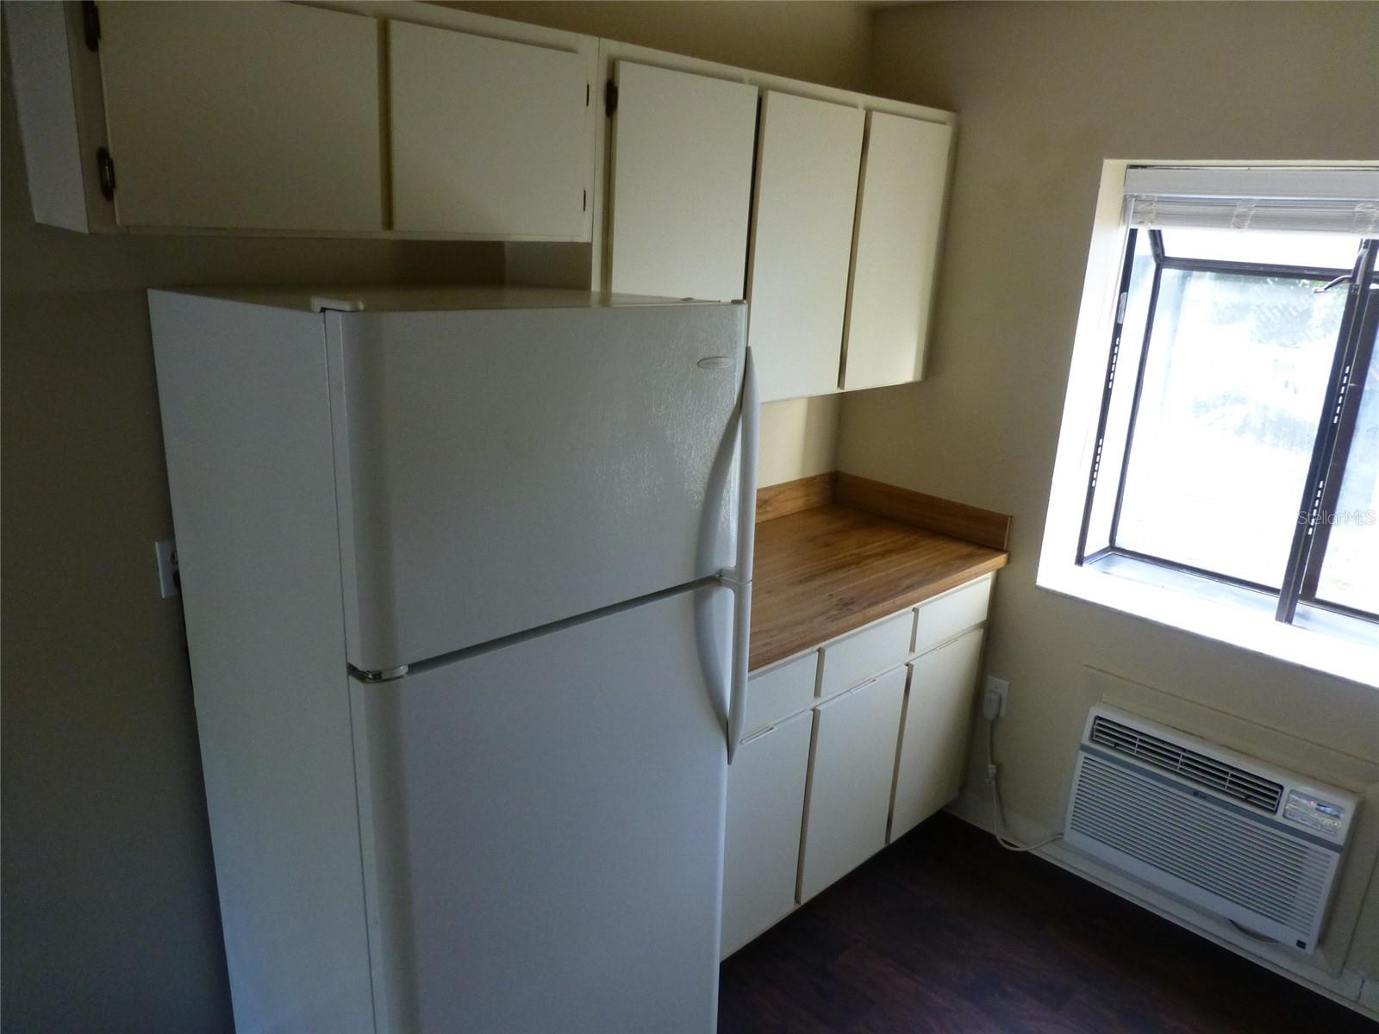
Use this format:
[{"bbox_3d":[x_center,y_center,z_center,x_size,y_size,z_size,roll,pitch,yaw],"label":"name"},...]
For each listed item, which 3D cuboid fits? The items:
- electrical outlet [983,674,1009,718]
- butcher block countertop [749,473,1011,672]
[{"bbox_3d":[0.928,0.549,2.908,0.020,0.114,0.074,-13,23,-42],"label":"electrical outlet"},{"bbox_3d":[0.250,0.107,2.587,1.275,0.150,0.655,-13,23,-42],"label":"butcher block countertop"}]

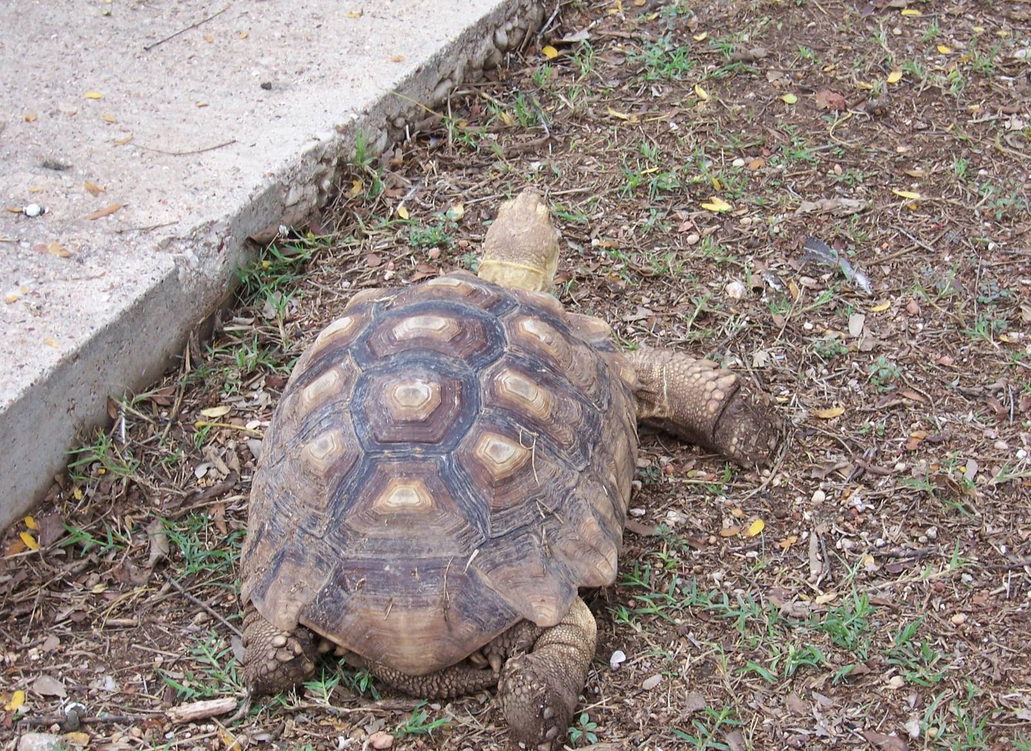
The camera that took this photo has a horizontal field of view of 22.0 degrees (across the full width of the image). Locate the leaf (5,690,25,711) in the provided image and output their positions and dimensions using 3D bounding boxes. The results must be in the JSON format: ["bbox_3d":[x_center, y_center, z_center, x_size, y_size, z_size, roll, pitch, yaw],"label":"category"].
[{"bbox_3d":[-0.471,0.307,2.495,0.014,0.006,0.030,10,34,15],"label":"leaf"}]

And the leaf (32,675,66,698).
[{"bbox_3d":[-0.440,0.297,2.507,0.038,0.010,0.023,17,37,25],"label":"leaf"}]

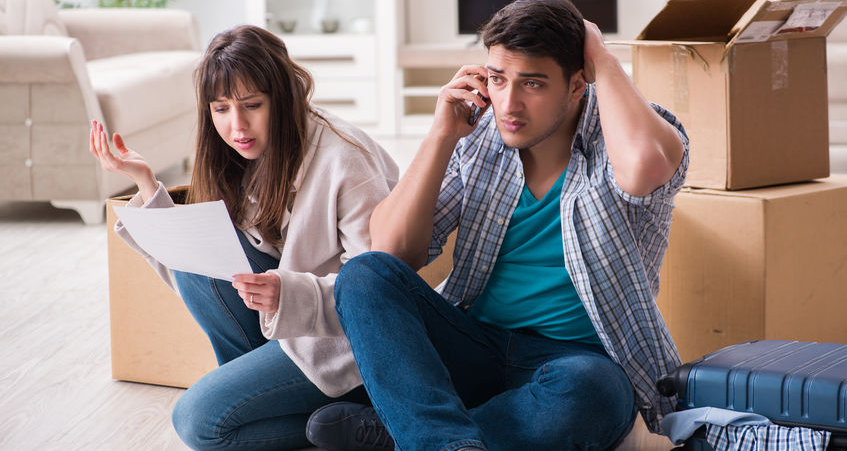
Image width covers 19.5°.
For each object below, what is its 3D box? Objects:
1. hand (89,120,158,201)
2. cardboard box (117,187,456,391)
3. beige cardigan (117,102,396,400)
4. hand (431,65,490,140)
[{"bbox_3d":[-0.541,-0.119,4.440,0.105,0.145,0.100,5,9,41],"label":"hand"},{"bbox_3d":[-0.282,0.123,5.036,0.540,0.360,0.460,4,8,34],"label":"cardboard box"},{"bbox_3d":[-0.288,0.046,4.420,0.460,0.490,0.470,3,8,33],"label":"beige cardigan"},{"bbox_3d":[0.065,-0.205,4.120,0.095,0.125,0.090,3,8,30],"label":"hand"}]

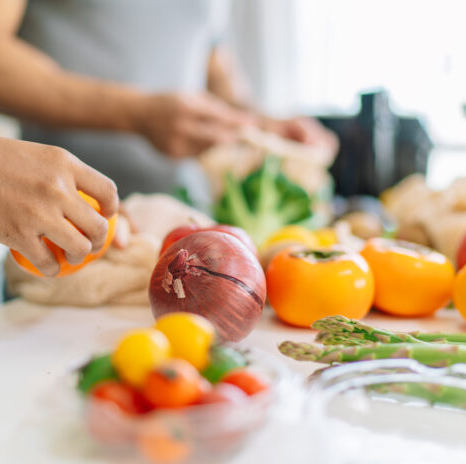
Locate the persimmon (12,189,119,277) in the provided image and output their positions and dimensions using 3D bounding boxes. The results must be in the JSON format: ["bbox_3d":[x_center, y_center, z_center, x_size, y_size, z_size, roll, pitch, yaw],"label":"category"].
[{"bbox_3d":[-0.119,0.000,0.476,0.079,0.058,0.079,-25,6,0],"label":"persimmon"}]

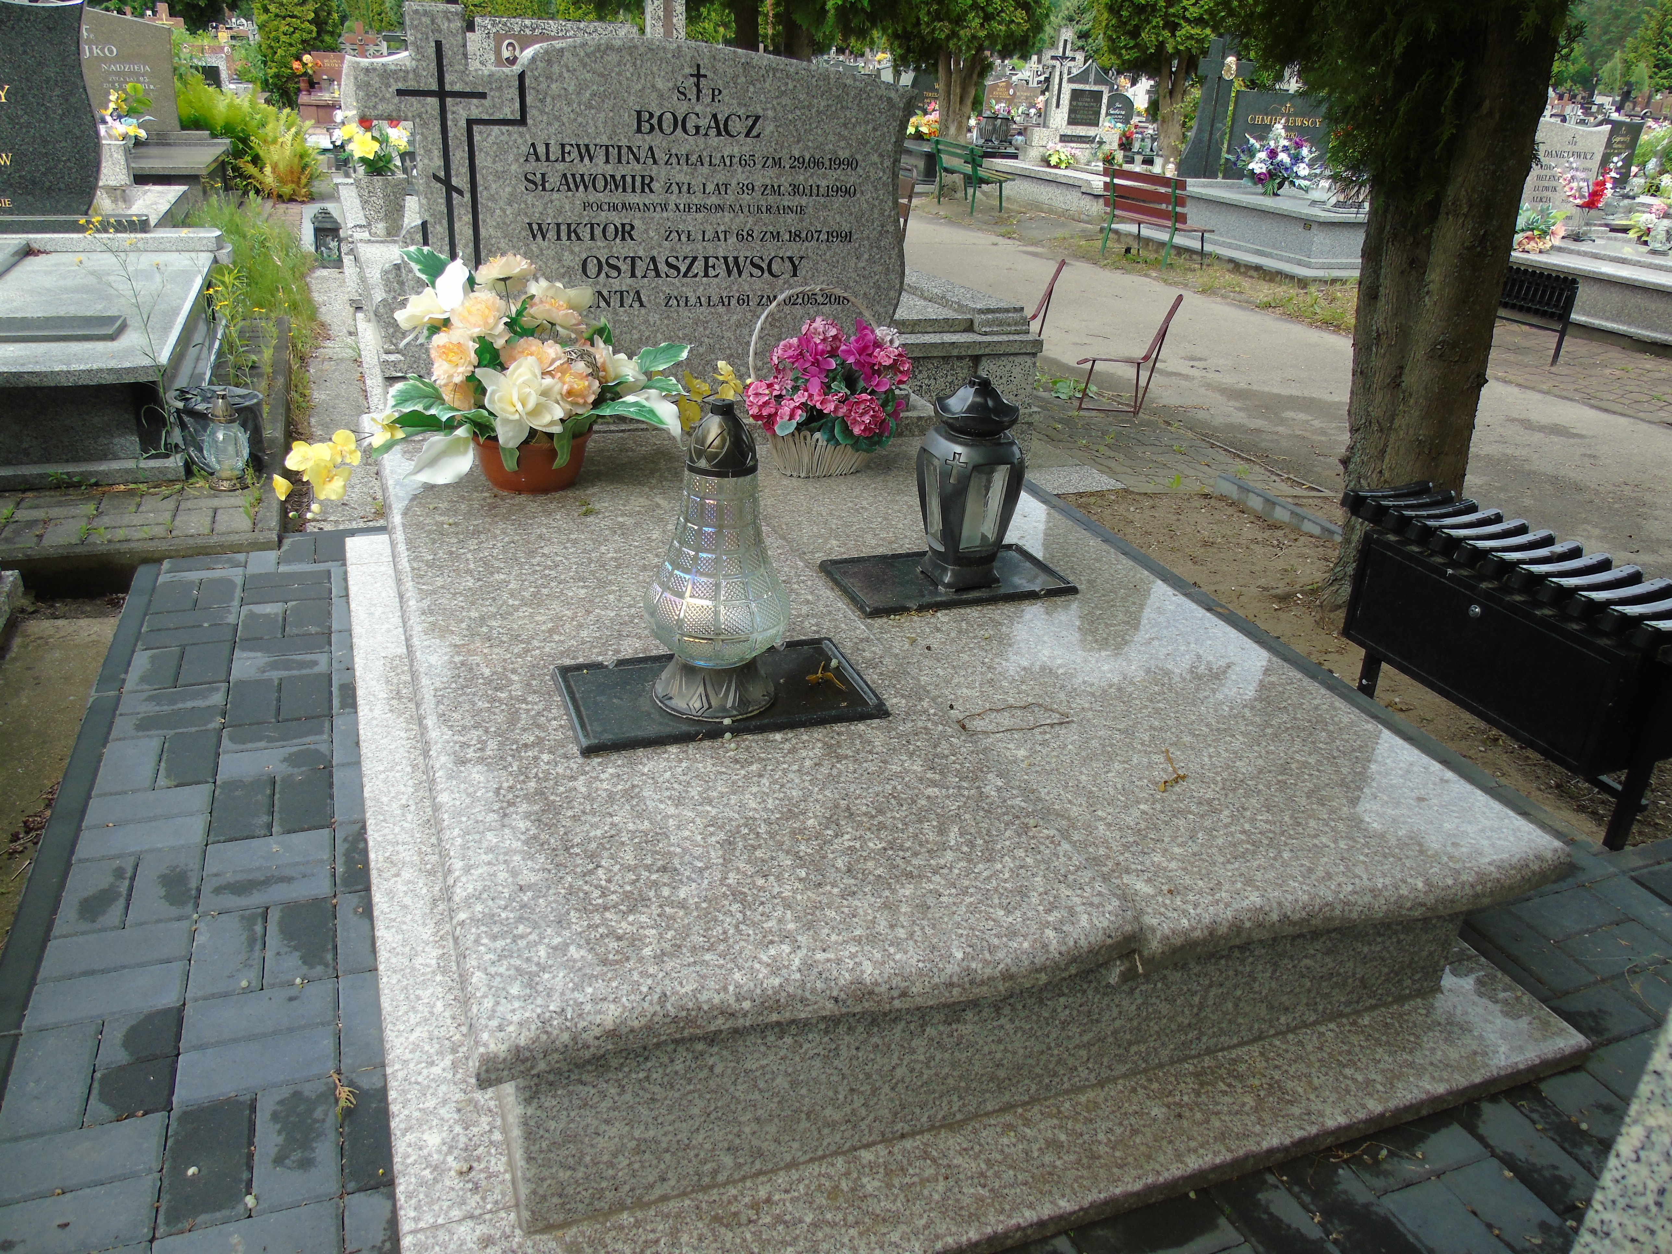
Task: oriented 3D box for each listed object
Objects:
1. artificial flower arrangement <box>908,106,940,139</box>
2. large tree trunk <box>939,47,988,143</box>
[{"bbox_3d":[1.324,-7.516,18.000,0.520,0.480,0.450,-6,27,-20],"label":"artificial flower arrangement"},{"bbox_3d":[1.448,-5.635,13.433,0.470,1.600,0.470,-6,25,-20],"label":"large tree trunk"}]

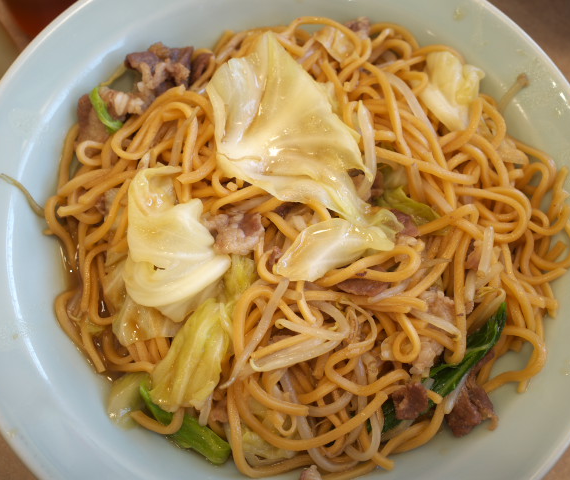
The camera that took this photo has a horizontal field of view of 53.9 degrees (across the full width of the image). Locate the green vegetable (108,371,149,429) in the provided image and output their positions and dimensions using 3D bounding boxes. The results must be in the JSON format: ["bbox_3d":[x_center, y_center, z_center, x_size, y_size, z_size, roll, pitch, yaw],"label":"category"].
[{"bbox_3d":[-0.058,0.060,0.210,0.018,0.012,0.021,1,72,-2],"label":"green vegetable"}]

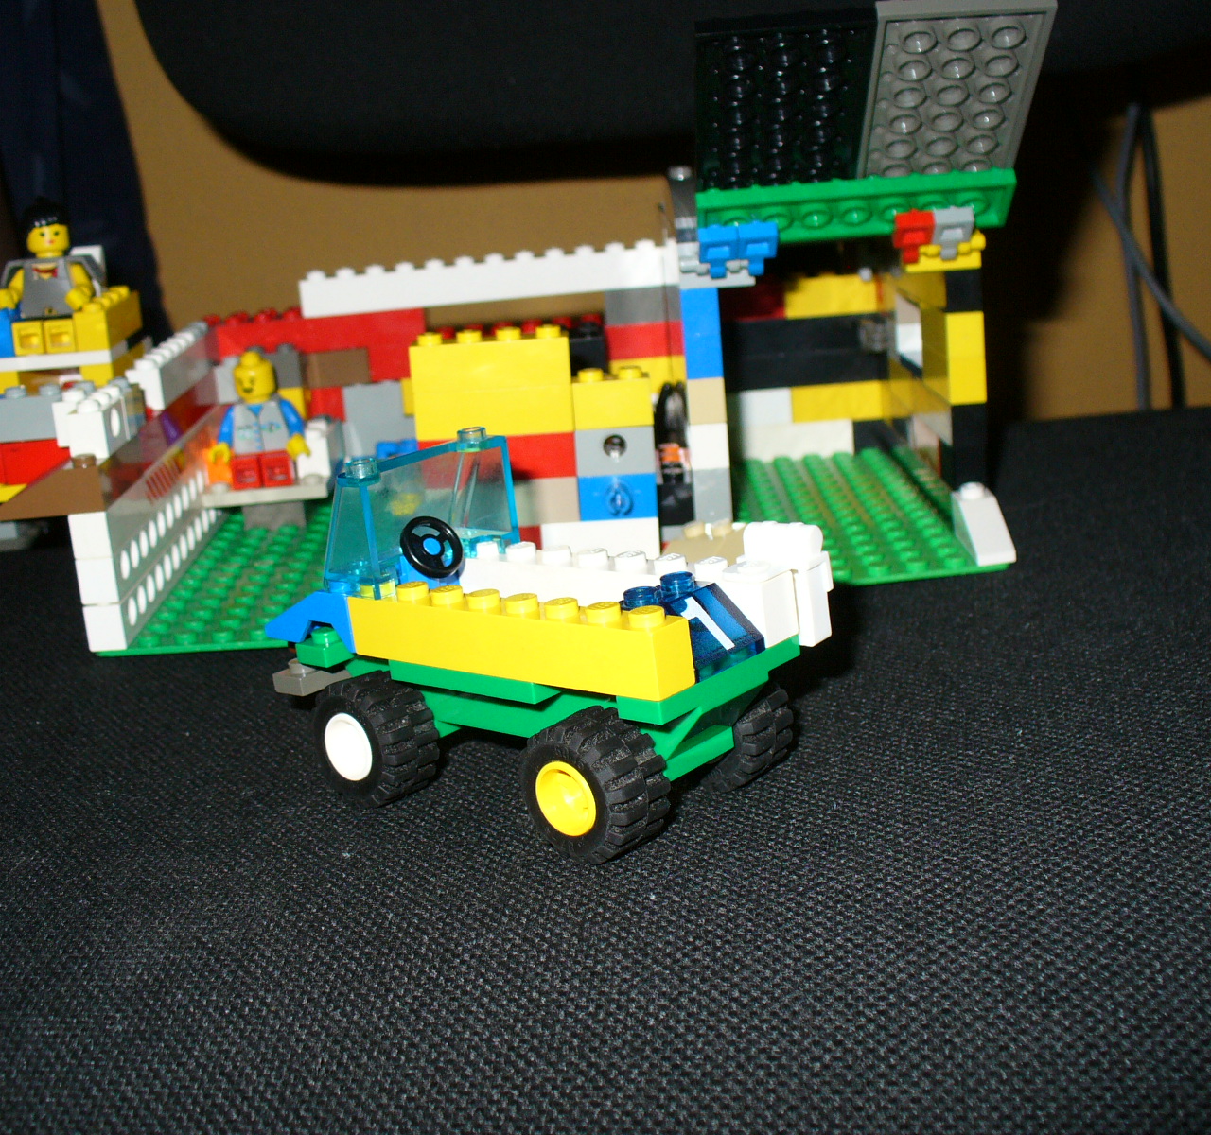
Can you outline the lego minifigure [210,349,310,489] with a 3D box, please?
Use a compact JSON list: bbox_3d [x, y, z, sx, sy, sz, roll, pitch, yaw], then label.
[{"bbox_3d":[-0.090,-0.039,0.421,0.024,0.032,0.017,-4,17,0],"label":"lego minifigure"}]

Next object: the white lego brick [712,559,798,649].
[{"bbox_3d":[0.022,0.006,0.236,0.008,0.011,0.008,5,18,43],"label":"white lego brick"}]

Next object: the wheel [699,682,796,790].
[{"bbox_3d":[0.019,0.024,0.252,0.021,0.021,0.012,5,18,42],"label":"wheel"}]

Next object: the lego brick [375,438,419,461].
[{"bbox_3d":[-0.049,-0.027,0.388,0.014,0.009,0.010,-4,15,0],"label":"lego brick"}]

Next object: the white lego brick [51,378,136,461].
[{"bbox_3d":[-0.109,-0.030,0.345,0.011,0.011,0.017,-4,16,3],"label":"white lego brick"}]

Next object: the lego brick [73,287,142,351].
[{"bbox_3d":[-0.122,-0.061,0.399,0.008,0.011,0.032,-4,17,0],"label":"lego brick"}]

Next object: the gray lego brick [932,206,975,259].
[{"bbox_3d":[0.073,-0.070,0.340,0.008,0.006,0.011,-7,-17,0],"label":"gray lego brick"}]

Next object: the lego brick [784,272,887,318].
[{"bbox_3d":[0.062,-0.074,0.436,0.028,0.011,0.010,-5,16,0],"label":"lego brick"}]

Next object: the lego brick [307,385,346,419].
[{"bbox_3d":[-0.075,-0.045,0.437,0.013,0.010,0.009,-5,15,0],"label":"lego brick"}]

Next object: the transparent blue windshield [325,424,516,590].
[{"bbox_3d":[-0.031,-0.009,0.266,0.015,0.021,0.032,5,19,42],"label":"transparent blue windshield"}]

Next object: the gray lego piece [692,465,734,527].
[{"bbox_3d":[0.024,-0.014,0.356,0.008,0.019,0.009,-5,15,1],"label":"gray lego piece"}]

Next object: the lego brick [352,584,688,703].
[{"bbox_3d":[-0.014,0.009,0.240,0.064,0.011,0.008,5,18,42],"label":"lego brick"}]

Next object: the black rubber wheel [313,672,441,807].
[{"bbox_3d":[-0.038,0.028,0.269,0.021,0.021,0.012,5,18,42],"label":"black rubber wheel"}]

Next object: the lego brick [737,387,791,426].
[{"bbox_3d":[0.043,-0.045,0.446,0.017,0.010,0.008,-5,15,1],"label":"lego brick"}]

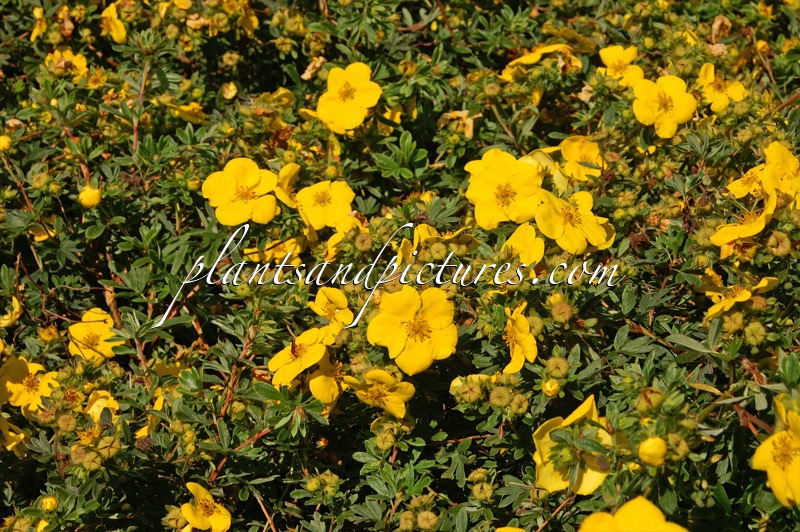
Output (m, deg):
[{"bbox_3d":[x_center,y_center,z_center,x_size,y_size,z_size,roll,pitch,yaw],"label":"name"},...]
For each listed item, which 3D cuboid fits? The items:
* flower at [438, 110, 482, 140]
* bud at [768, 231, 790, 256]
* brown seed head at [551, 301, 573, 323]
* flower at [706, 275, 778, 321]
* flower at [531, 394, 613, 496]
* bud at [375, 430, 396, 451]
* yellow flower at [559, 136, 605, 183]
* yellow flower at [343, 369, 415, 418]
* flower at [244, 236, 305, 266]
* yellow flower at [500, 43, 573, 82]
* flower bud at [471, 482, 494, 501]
[{"bbox_3d":[0.030,-0.071,1.008,0.023,0.016,0.016,0,60,0],"label":"flower"},{"bbox_3d":[0.171,-0.010,0.902,0.011,0.011,0.011,0,28,0],"label":"bud"},{"bbox_3d":[0.065,0.018,0.810,0.009,0.008,0.009,0,60,0],"label":"brown seed head"},{"bbox_3d":[0.139,0.013,0.815,0.029,0.011,0.031,-4,31,35],"label":"flower"},{"bbox_3d":[0.060,0.062,0.698,0.029,0.016,0.035,-2,70,-4],"label":"flower"},{"bbox_3d":[-0.005,0.063,0.716,0.008,0.007,0.007,0,72,0],"label":"bud"},{"bbox_3d":[0.090,-0.052,0.990,0.025,0.009,0.025,-5,60,-10],"label":"yellow flower"},{"bbox_3d":[-0.008,0.049,0.770,0.026,0.011,0.029,37,50,27],"label":"yellow flower"},{"bbox_3d":[-0.052,-0.006,0.825,0.025,0.009,0.020,0,32,0],"label":"flower"},{"bbox_3d":[0.073,-0.109,1.070,0.039,0.012,0.039,-18,8,45],"label":"yellow flower"},{"bbox_3d":[0.028,0.077,0.686,0.008,0.006,0.007,0,53,0],"label":"flower bud"}]

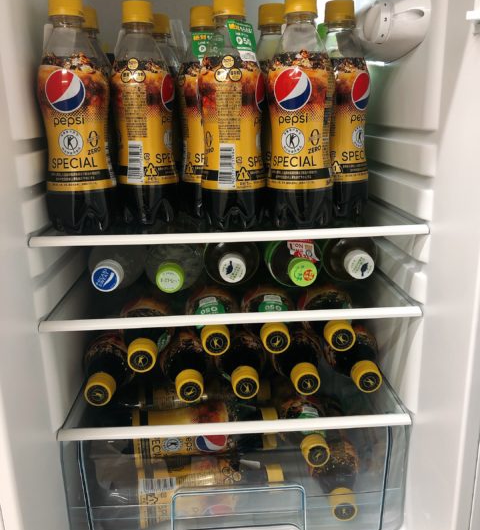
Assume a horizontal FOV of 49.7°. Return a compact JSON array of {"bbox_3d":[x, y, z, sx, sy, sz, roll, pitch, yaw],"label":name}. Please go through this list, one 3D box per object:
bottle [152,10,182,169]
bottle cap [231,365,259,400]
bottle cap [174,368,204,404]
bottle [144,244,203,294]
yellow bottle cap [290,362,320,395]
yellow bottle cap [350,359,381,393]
[{"bbox_3d":[-0.089,-0.167,0.587,0.065,0.211,0.065,-2,16,-3],"label":"bottle"},{"bbox_3d":[0.006,0.130,0.568,0.030,0.030,0.021,-2,16,-3],"label":"bottle cap"},{"bbox_3d":[-0.054,0.133,0.564,0.030,0.030,0.021,-3,16,-8],"label":"bottle cap"},{"bbox_3d":[-0.076,-0.014,0.630,0.067,0.067,0.218,-2,16,-3],"label":"bottle"},{"bbox_3d":[0.074,0.128,0.577,0.030,0.030,0.021,-2,16,-3],"label":"yellow bottle cap"},{"bbox_3d":[0.143,0.126,0.579,0.030,0.030,0.021,-2,16,-3],"label":"yellow bottle cap"}]

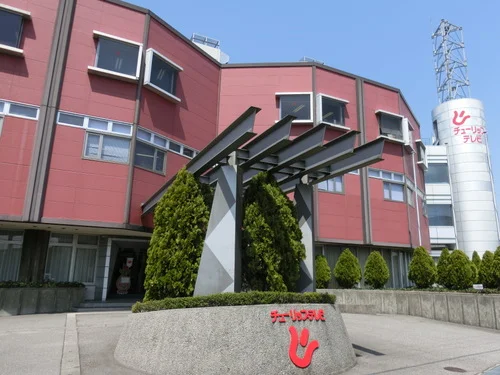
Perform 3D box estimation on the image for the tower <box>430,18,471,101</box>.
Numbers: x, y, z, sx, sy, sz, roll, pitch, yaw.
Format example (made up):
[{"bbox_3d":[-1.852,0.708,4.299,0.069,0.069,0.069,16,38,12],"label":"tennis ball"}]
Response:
[{"bbox_3d":[17.674,-10.797,31.764,2.377,8.069,1.915,-6,-15,31],"label":"tower"}]

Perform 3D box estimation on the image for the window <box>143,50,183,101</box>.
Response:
[{"bbox_3d":[-3.801,-4.909,16.126,0.305,1.680,1.894,-8,-16,33],"label":"window"}]

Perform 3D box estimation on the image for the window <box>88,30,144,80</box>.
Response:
[{"bbox_3d":[-4.877,-4.714,13.210,1.691,1.523,0.337,7,-14,-23],"label":"window"}]

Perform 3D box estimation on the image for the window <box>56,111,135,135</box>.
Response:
[{"bbox_3d":[-5.379,-2.237,12.649,2.425,0.495,0.139,7,-14,-23],"label":"window"}]

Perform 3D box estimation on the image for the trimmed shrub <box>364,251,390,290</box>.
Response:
[{"bbox_3d":[5.992,3.906,16.999,1.200,1.783,1.200,-3,-14,19],"label":"trimmed shrub"}]

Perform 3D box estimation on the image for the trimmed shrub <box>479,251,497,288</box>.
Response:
[{"bbox_3d":[9.190,3.185,13.944,0.870,1.461,0.870,-7,-15,32],"label":"trimmed shrub"}]

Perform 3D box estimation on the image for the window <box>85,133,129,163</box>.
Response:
[{"bbox_3d":[-5.539,-1.508,14.061,1.670,1.130,0.120,8,-15,-25],"label":"window"}]

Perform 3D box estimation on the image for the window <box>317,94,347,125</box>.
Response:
[{"bbox_3d":[4.040,-3.579,17.349,1.740,1.482,0.337,7,-14,-25],"label":"window"}]

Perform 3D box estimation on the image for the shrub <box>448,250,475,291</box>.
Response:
[{"bbox_3d":[8.137,3.199,13.994,0.980,1.534,0.980,-6,-15,29],"label":"shrub"}]

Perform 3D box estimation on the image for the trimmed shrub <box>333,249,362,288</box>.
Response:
[{"bbox_3d":[4.624,3.849,17.005,1.319,1.913,1.319,-2,-14,15],"label":"trimmed shrub"}]

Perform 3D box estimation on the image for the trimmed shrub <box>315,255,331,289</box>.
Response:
[{"bbox_3d":[3.289,3.980,16.967,1.034,1.593,1.034,-1,-13,11],"label":"trimmed shrub"}]

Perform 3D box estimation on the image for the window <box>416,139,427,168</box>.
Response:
[{"bbox_3d":[12.506,-2.238,26.163,0.305,1.660,1.914,-8,-16,33],"label":"window"}]

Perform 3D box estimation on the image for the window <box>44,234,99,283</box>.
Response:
[{"bbox_3d":[-7.701,3.123,15.756,1.951,2.074,0.120,8,-15,-25],"label":"window"}]

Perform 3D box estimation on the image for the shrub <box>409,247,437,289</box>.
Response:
[{"bbox_3d":[7.947,3.703,16.638,1.313,1.951,1.313,-5,-15,25],"label":"shrub"}]

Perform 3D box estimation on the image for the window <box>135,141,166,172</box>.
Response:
[{"bbox_3d":[-3.741,-1.128,13.675,0.139,1.049,1.534,-7,-15,33],"label":"window"}]

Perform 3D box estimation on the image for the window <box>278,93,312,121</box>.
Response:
[{"bbox_3d":[2.323,-4.110,18.980,1.965,1.731,0.305,0,-13,4],"label":"window"}]

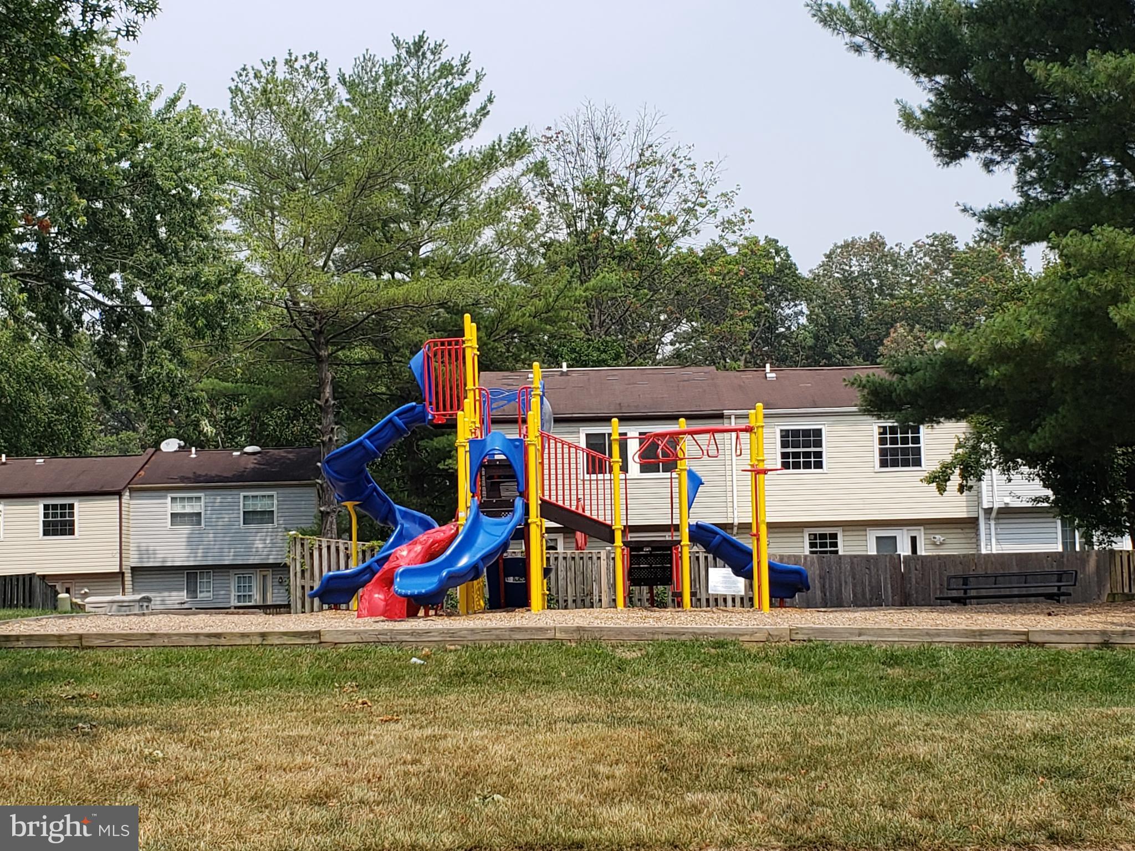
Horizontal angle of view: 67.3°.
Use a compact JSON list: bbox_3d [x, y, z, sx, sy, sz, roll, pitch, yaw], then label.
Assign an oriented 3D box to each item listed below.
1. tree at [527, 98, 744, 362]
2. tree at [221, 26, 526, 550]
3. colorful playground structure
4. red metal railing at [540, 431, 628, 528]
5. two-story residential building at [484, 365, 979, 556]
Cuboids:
[{"bbox_3d":[3.291,-4.608,38.172,9.800,19.600,10.000,-1,-2,0],"label":"tree"},{"bbox_3d":[-5.113,-2.576,22.603,8.100,15.300,8.000,-1,-2,0],"label":"tree"},{"bbox_3d":[0.010,0.427,11.742,6.700,4.030,3.700,-1,-2,0],"label":"colorful playground structure"},{"bbox_3d":[0.221,0.686,11.093,1.150,1.260,0.120,-1,-2,0],"label":"red metal railing"},{"bbox_3d":[4.067,1.713,25.704,12.550,6.700,8.500,-1,-2,0],"label":"two-story residential building"}]

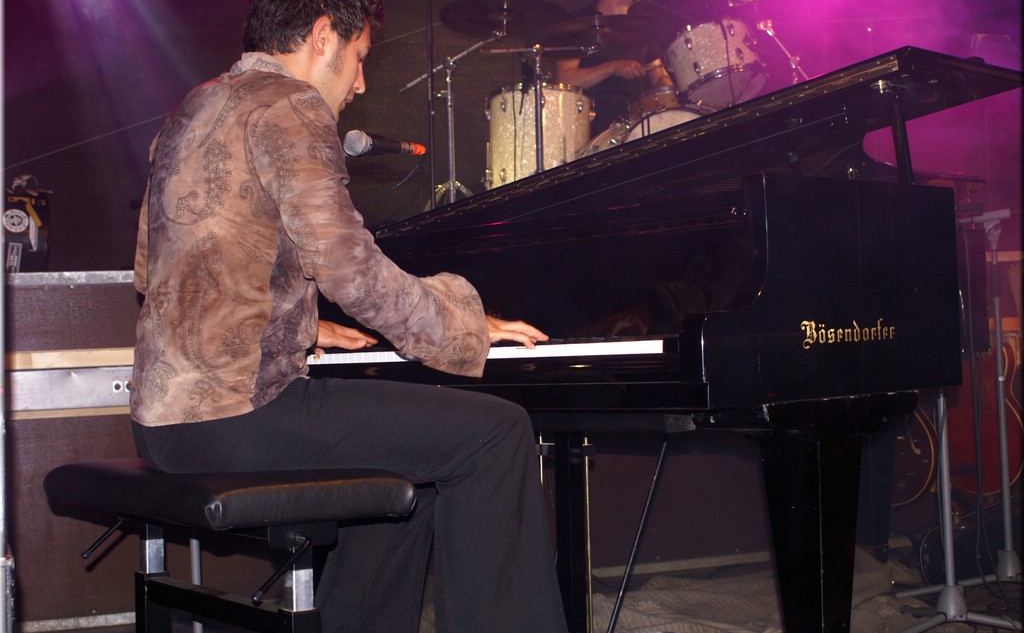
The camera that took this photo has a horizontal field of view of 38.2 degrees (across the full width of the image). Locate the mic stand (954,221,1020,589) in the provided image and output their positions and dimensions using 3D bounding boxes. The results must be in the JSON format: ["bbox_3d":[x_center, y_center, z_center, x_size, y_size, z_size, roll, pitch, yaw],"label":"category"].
[{"bbox_3d":[1.240,0.239,3.825,0.650,1.070,0.570,-2,-1,6],"label":"mic stand"}]

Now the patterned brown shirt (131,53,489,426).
[{"bbox_3d":[-0.365,-0.130,2.473,0.530,0.610,0.500,-1,-1,-38],"label":"patterned brown shirt"}]

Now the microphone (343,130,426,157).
[{"bbox_3d":[-0.234,-0.319,2.768,0.050,0.050,0.219,-3,-1,37],"label":"microphone"}]

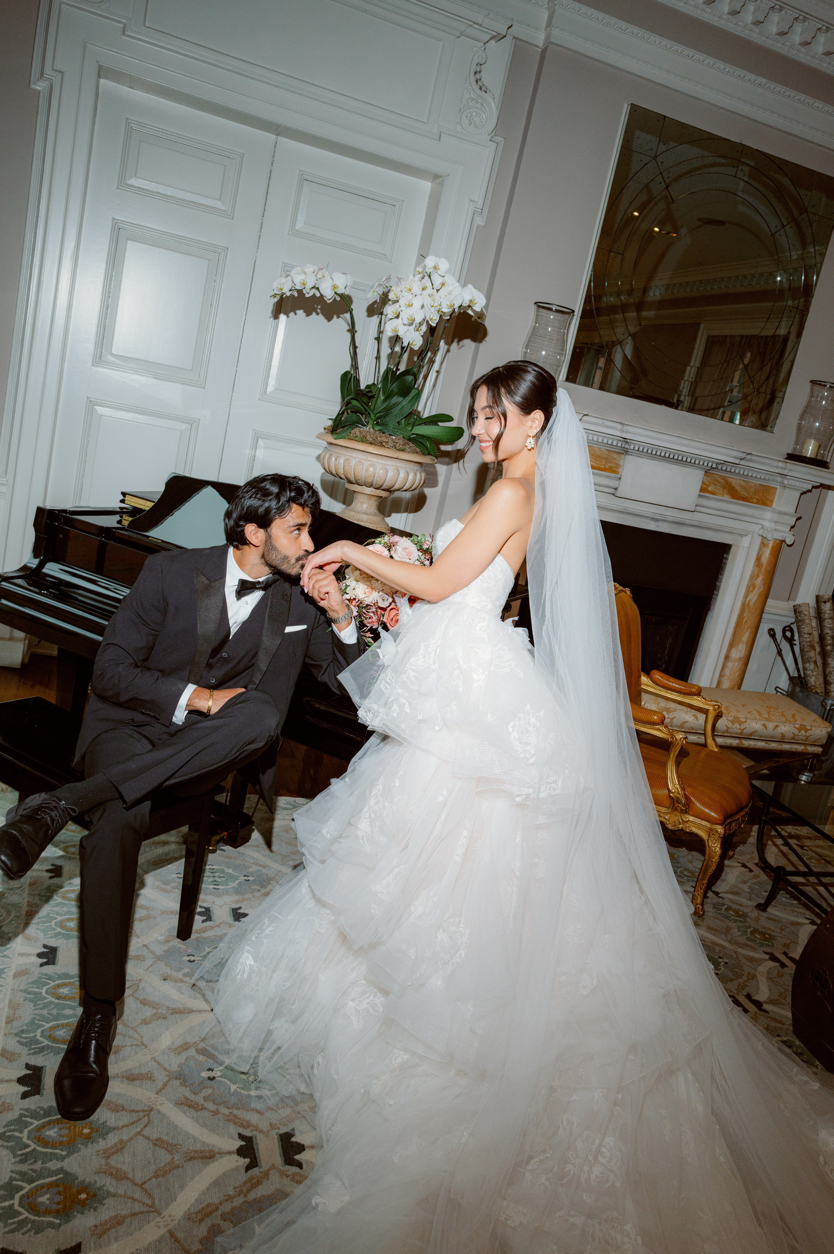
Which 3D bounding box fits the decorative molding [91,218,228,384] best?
[{"bbox_3d":[-1.126,-1.410,4.283,0.490,0.618,0.035,8,14,-20],"label":"decorative molding"}]

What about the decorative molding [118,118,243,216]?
[{"bbox_3d":[-1.001,-1.946,4.155,0.488,0.270,0.035,8,14,-20],"label":"decorative molding"}]

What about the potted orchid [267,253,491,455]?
[{"bbox_3d":[-0.159,-1.020,3.560,0.790,0.690,0.480,8,14,-20],"label":"potted orchid"}]

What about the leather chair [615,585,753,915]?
[{"bbox_3d":[0.975,0.414,3.748,0.700,1.000,0.660,19,15,25],"label":"leather chair"}]

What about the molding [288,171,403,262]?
[{"bbox_3d":[-0.316,-1.855,4.409,0.485,0.270,0.035,8,14,-20],"label":"molding"}]

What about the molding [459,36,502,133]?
[{"bbox_3d":[0.285,-2.309,4.173,0.155,0.355,0.060,8,14,-20],"label":"molding"}]

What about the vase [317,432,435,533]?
[{"bbox_3d":[-0.177,-0.551,3.716,0.465,0.305,0.465,8,14,-20],"label":"vase"}]

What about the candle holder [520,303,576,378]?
[{"bbox_3d":[0.584,-1.237,4.462,0.205,0.410,0.205,8,14,-20],"label":"candle holder"}]

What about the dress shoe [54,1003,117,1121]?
[{"bbox_3d":[-0.706,0.904,2.111,0.110,0.115,0.310,10,14,-11],"label":"dress shoe"}]

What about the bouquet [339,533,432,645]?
[{"bbox_3d":[-0.085,-0.102,2.512,0.270,0.300,0.260,10,14,-10],"label":"bouquet"}]

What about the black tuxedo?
[{"bbox_3d":[-0.520,0.288,2.415,0.660,1.030,0.720,5,15,-28],"label":"black tuxedo"}]

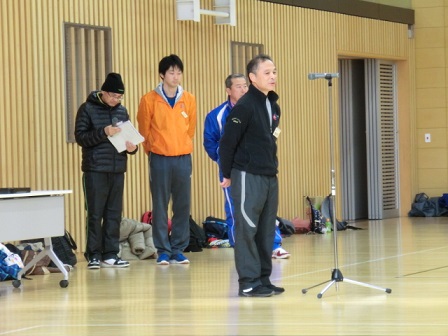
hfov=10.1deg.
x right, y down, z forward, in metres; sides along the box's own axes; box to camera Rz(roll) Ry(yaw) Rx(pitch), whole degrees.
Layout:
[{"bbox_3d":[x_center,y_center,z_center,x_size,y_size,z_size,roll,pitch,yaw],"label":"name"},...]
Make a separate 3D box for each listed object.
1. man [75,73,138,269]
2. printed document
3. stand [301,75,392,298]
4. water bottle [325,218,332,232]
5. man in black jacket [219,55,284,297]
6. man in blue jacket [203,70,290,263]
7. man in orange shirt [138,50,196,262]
[{"bbox_3d":[-1.025,0.018,22.108,0.560,1.691,0.480,-2,0,-35],"label":"man"},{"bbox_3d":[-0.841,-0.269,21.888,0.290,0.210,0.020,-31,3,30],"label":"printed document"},{"bbox_3d":[0.734,0.110,16.971,0.659,1.481,0.651,-1,0,18],"label":"stand"},{"bbox_3d":[1.253,0.689,30.346,0.070,0.162,0.070,-2,0,0],"label":"water bottle"},{"bbox_3d":[0.194,0.040,17.642,0.400,1.659,0.520,-1,0,31],"label":"man in black jacket"},{"bbox_3d":[0.219,-0.028,23.510,0.580,1.678,0.480,-2,1,-43],"label":"man in blue jacket"},{"bbox_3d":[-0.506,-0.083,22.229,0.530,1.815,0.360,-2,0,-14],"label":"man in orange shirt"}]

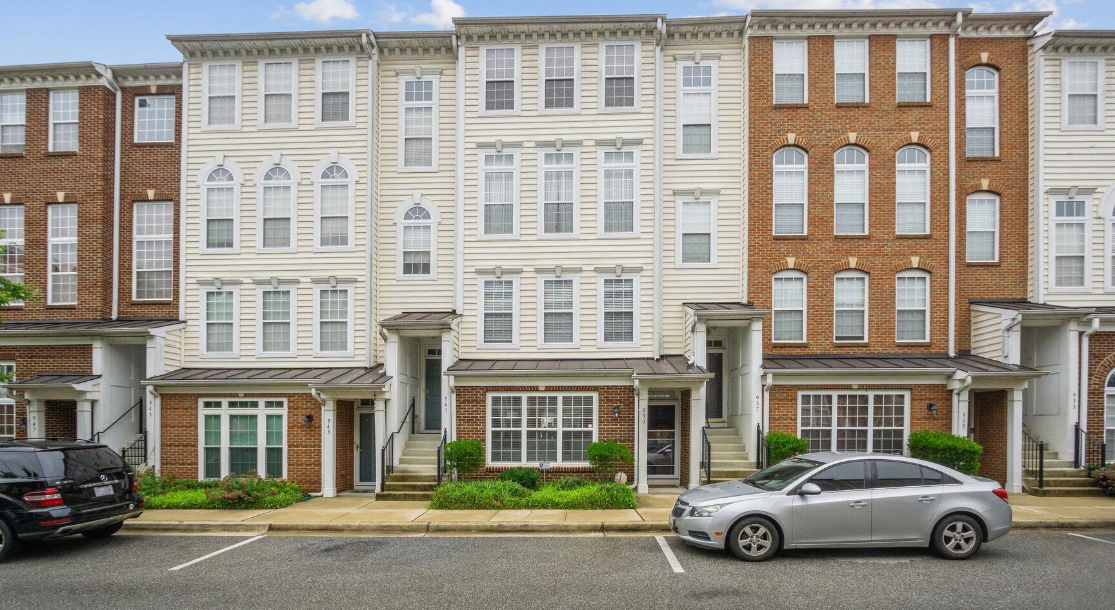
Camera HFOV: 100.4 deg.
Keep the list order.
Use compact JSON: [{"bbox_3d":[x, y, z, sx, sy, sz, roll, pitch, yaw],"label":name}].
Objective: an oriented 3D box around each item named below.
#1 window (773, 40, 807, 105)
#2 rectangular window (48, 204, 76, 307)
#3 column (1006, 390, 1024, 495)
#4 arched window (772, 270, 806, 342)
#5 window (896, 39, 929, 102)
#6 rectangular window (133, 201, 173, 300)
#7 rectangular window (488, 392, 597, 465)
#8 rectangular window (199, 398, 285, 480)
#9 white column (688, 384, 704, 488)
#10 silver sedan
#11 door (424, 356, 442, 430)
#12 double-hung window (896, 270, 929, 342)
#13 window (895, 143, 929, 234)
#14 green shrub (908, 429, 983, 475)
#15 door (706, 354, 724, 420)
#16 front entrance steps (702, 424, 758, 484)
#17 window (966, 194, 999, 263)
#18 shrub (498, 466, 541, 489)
[{"bbox_3d":[5.967,-5.981,11.930,0.861,1.667,0.100,0,-1,2],"label":"window"},{"bbox_3d":[-13.805,-1.409,12.950,0.826,2.818,0.100,0,-1,2],"label":"rectangular window"},{"bbox_3d":[10.480,3.110,10.650,0.260,2.420,0.260,0,-4,2],"label":"column"},{"bbox_3d":[6.059,0.029,12.170,0.890,1.883,0.120,0,0,1],"label":"arched window"},{"bbox_3d":[9.242,-6.101,12.080,0.883,1.666,0.120,0,0,1],"label":"window"},{"bbox_3d":[-11.508,-1.544,13.220,1.153,2.815,0.100,0,-1,2],"label":"rectangular window"},{"bbox_3d":[-0.352,2.989,11.200,2.678,1.775,0.140,0,0,1],"label":"rectangular window"},{"bbox_3d":[-7.897,3.376,11.650,2.184,2.076,0.120,0,-1,2],"label":"rectangular window"},{"bbox_3d":[3.100,3.040,10.450,0.250,2.380,0.250,0,-4,2],"label":"white column"},{"bbox_3d":[4.080,2.950,7.180,4.600,1.470,1.810,0,-4,0],"label":"silver sedan"},{"bbox_3d":[-3.230,2.510,13.000,0.930,2.060,0.090,0,-4,2],"label":"door"},{"bbox_3d":[9.017,0.022,11.800,0.841,1.837,0.100,0,-1,2],"label":"double-hung window"},{"bbox_3d":[9.045,-2.918,11.830,0.854,2.264,0.100,0,-1,2],"label":"window"},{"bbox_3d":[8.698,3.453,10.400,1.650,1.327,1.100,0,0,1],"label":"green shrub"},{"bbox_3d":[4.431,2.390,13.700,0.925,2.005,0.080,0,0,1],"label":"door"},{"bbox_3d":[4.259,3.753,11.500,1.350,1.150,1.800,0,-1,2],"label":"front entrance steps"},{"bbox_3d":[11.160,-2.050,12.200,0.870,1.840,0.130,0,-4,2],"label":"window"},{"bbox_3d":[-0.860,3.930,10.400,0.930,0.600,0.800,0,-4,2],"label":"shrub"}]

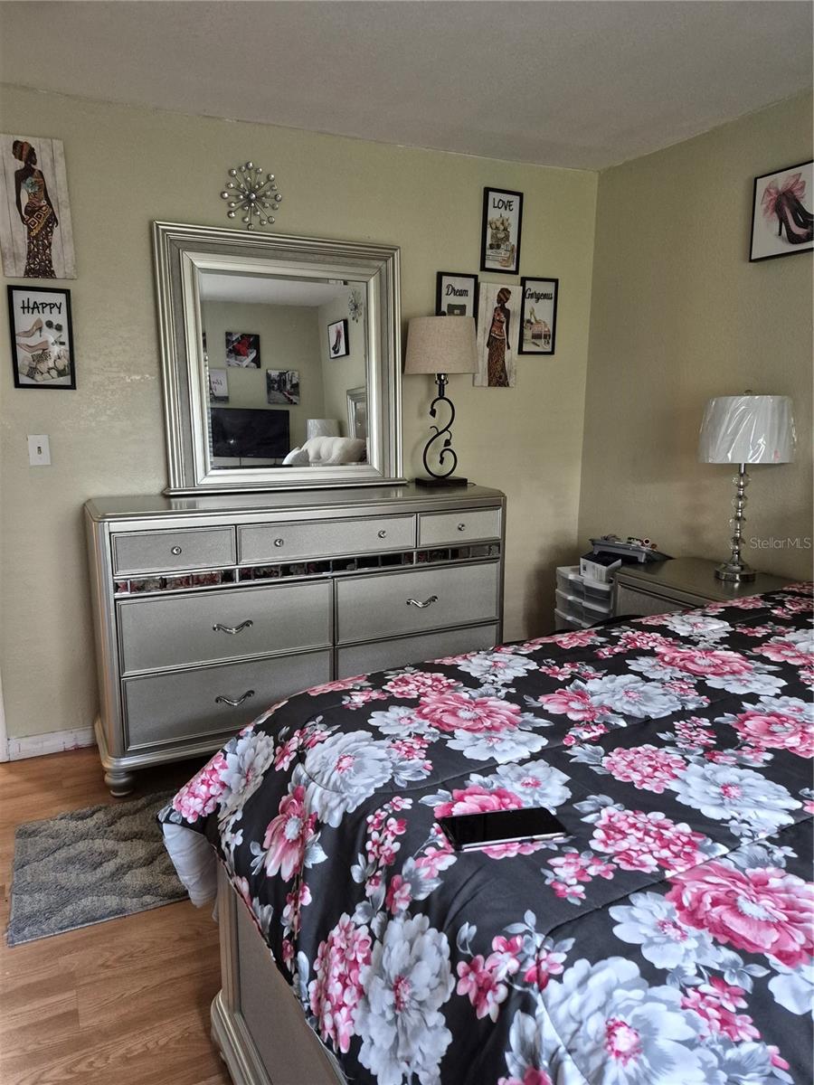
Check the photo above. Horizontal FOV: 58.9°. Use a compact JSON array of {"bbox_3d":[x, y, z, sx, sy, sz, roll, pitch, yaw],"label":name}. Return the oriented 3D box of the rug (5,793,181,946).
[{"bbox_3d":[-0.779,0.981,2.374,0.920,0.022,0.600,-5,13,-24],"label":"rug"}]

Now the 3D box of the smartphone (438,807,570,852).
[{"bbox_3d":[0.137,0.412,1.034,0.166,0.012,0.075,-2,12,-11],"label":"smartphone"}]

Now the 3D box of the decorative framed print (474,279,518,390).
[{"bbox_3d":[0.433,-0.969,3.389,0.225,0.465,0.020,-5,13,-24],"label":"decorative framed print"}]

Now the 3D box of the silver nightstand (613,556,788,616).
[{"bbox_3d":[1.135,0.527,2.607,0.465,0.771,0.700,-6,14,-29],"label":"silver nightstand"}]

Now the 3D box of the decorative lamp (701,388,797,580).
[{"bbox_3d":[1.211,-0.199,2.576,0.305,0.663,0.305,-5,13,-23],"label":"decorative lamp"}]

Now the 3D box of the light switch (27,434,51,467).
[{"bbox_3d":[-1.373,-0.344,2.697,0.071,0.114,0.014,-5,13,-24],"label":"light switch"}]

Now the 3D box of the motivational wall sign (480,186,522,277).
[{"bbox_3d":[0.416,-1.370,3.189,0.193,0.343,0.020,-5,13,-23],"label":"motivational wall sign"}]

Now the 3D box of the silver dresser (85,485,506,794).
[{"bbox_3d":[-0.412,0.317,2.943,1.596,1.019,0.442,-5,13,-23],"label":"silver dresser"}]

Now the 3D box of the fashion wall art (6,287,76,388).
[{"bbox_3d":[-1.305,-0.730,2.586,0.198,0.349,0.020,-5,13,-23],"label":"fashion wall art"}]

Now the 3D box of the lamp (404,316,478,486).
[{"bbox_3d":[0.148,-0.609,3.111,0.317,0.717,0.317,1,12,0],"label":"lamp"}]

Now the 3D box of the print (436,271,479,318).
[{"bbox_3d":[0.234,-1.039,3.282,0.206,0.353,0.020,-5,13,-24],"label":"print"}]

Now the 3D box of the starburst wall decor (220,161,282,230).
[{"bbox_3d":[-0.601,-1.346,2.804,0.237,0.241,0.065,-5,13,-24],"label":"starburst wall decor"}]

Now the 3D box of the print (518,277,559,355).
[{"bbox_3d":[0.637,-1.083,3.458,0.208,0.353,0.020,-5,13,-24],"label":"print"}]

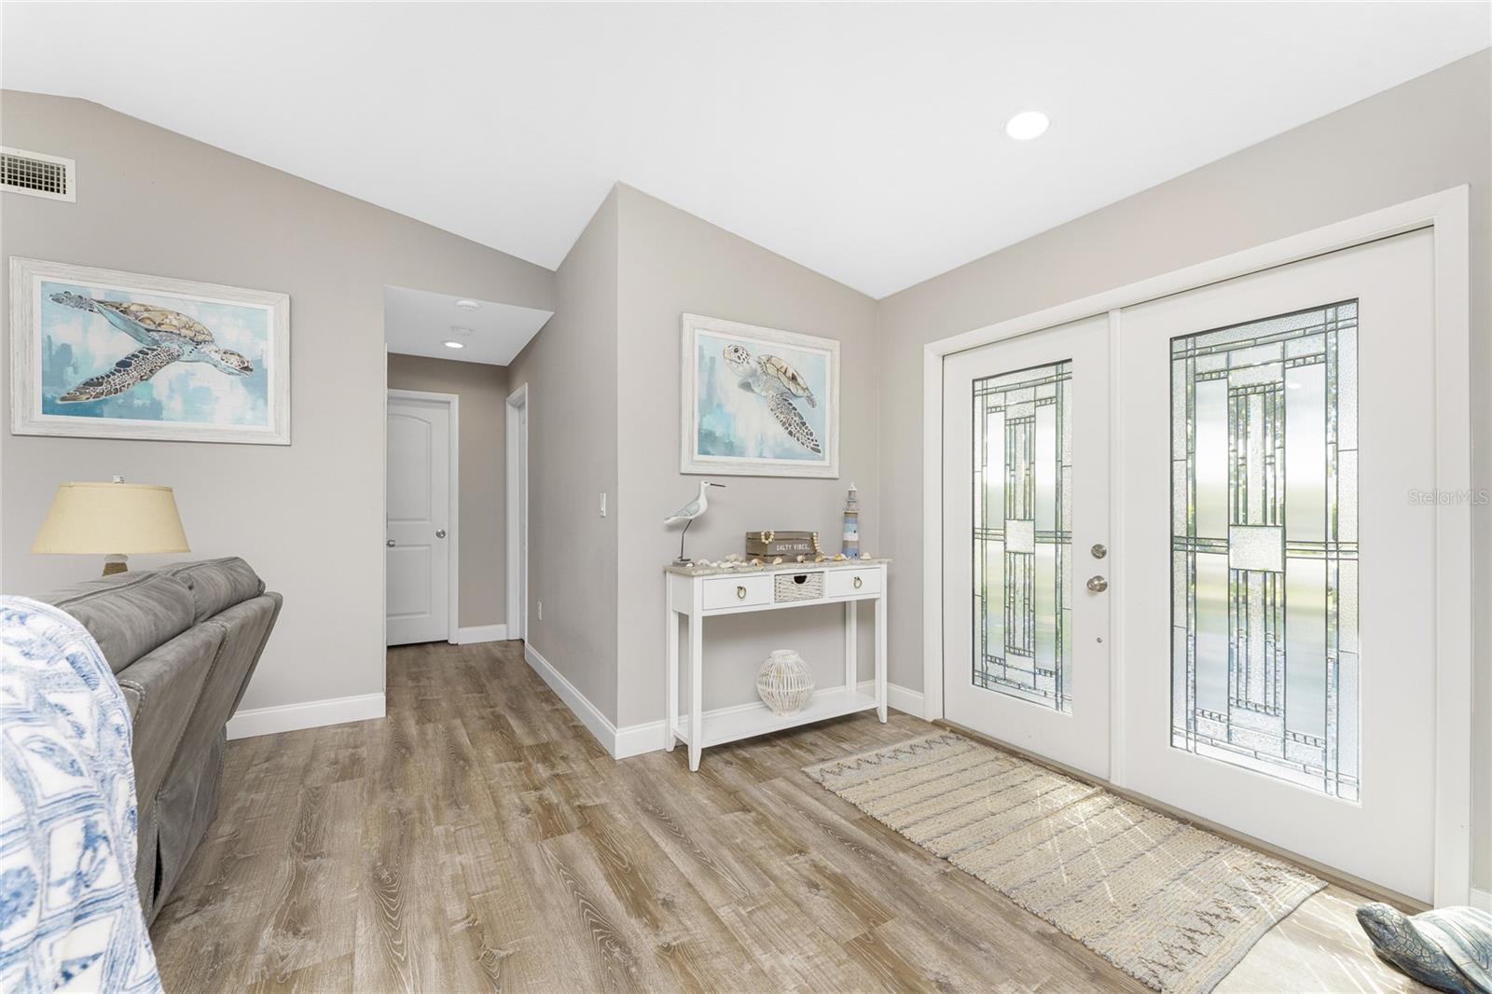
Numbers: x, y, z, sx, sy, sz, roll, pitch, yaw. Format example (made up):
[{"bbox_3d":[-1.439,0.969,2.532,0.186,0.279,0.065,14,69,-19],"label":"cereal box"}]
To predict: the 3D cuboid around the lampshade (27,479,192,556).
[{"bbox_3d":[-2.695,0.086,2.484,0.457,0.292,0.457,0,0,-30],"label":"lampshade"}]

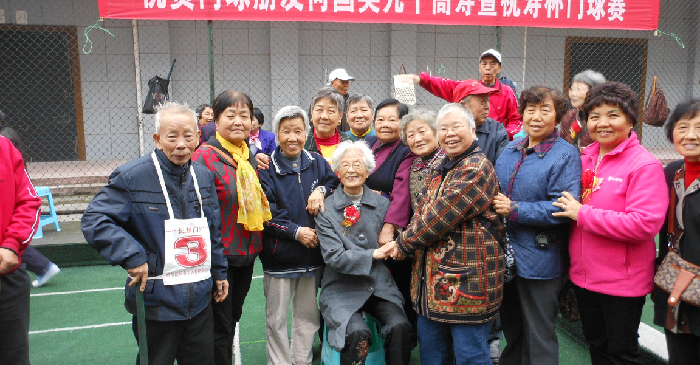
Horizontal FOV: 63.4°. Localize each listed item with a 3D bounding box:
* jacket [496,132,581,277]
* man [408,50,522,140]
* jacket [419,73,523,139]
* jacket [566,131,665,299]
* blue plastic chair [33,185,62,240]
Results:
[{"bbox_3d":[0.886,0.140,2.705,0.460,0.695,0.340,9,14,44],"label":"jacket"},{"bbox_3d":[0.886,-0.169,4.421,0.920,1.690,0.400,1,8,8],"label":"man"},{"bbox_3d":[0.921,-0.484,4.377,0.820,0.680,0.360,1,8,8],"label":"jacket"},{"bbox_3d":[1.177,0.133,2.510,0.340,0.700,0.460,-7,11,-40],"label":"jacket"},{"bbox_3d":[-2.984,0.279,5.427,0.330,0.435,0.330,-2,10,-11],"label":"blue plastic chair"}]

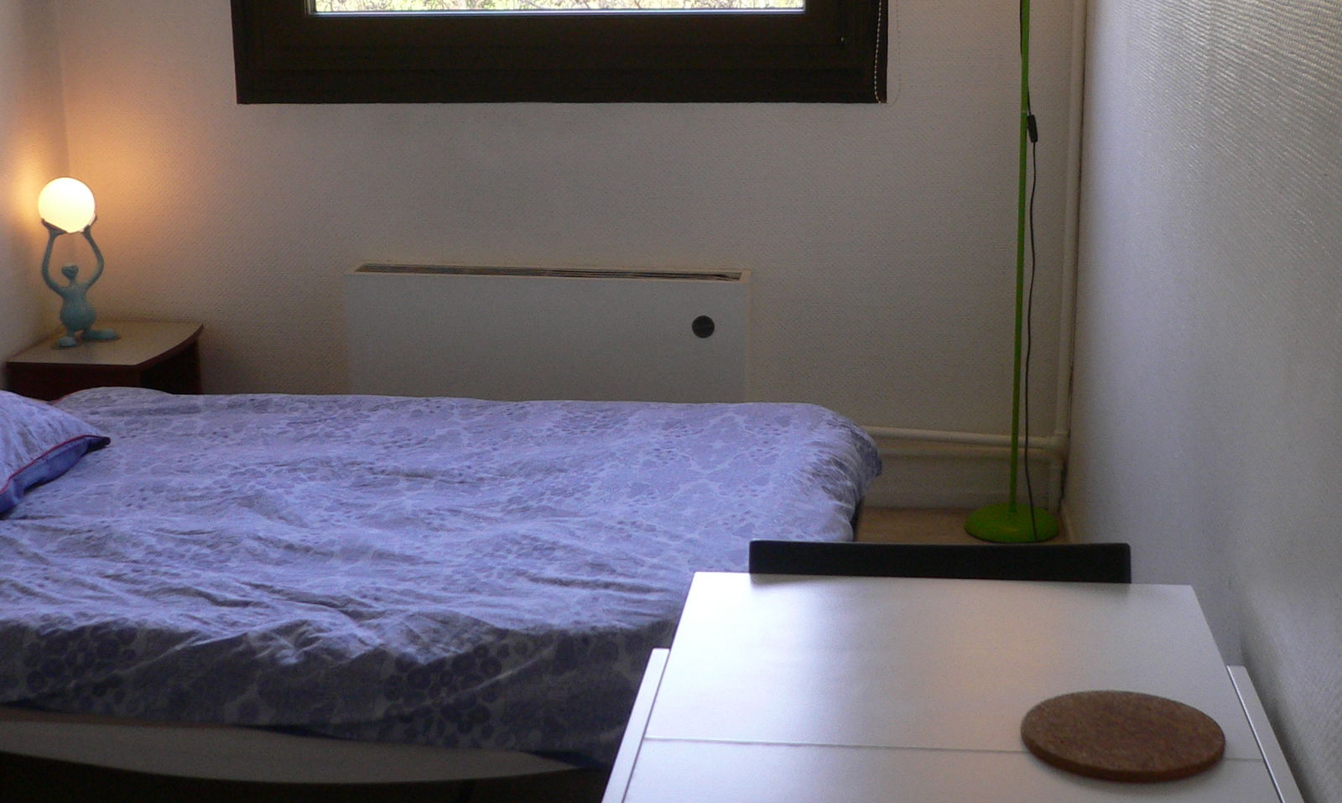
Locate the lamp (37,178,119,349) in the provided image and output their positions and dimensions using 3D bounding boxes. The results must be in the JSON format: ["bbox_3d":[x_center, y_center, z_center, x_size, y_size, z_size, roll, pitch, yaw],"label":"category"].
[{"bbox_3d":[-1.457,-0.336,4.404,0.165,0.400,0.165,-11,18,-35],"label":"lamp"}]

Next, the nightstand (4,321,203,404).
[{"bbox_3d":[-1.378,0.072,4.516,0.370,0.453,0.475,1,15,7],"label":"nightstand"}]

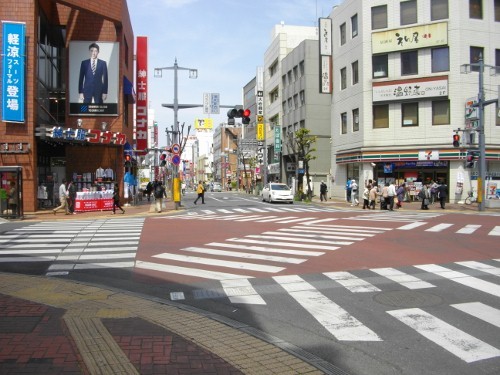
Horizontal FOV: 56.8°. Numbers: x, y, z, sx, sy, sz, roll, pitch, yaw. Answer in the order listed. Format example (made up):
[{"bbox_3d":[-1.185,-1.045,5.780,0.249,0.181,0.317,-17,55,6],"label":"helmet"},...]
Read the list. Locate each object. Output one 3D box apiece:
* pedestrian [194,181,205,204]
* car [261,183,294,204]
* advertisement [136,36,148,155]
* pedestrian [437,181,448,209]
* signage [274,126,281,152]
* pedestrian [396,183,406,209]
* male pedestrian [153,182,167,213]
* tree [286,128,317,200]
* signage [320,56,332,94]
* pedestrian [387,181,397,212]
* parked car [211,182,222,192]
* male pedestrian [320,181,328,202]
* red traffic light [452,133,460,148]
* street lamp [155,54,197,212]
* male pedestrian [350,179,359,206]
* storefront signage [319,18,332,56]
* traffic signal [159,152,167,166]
[{"bbox_3d":[-3.375,0.351,31.200,0.680,1.640,0.500,0,1,-9],"label":"pedestrian"},{"bbox_3d":[2.125,0.426,35.200,1.730,1.490,4.400,0,1,-10],"label":"car"},{"bbox_3d":[-8.373,-7.088,36.000,0.840,9.200,0.350,0,1,-9],"label":"advertisement"},{"bbox_3d":[11.030,0.423,26.400,0.580,1.650,0.420,0,1,18],"label":"pedestrian"},{"bbox_3d":[3.248,-5.655,54.000,0.720,3.100,0.280,0,1,-13],"label":"signage"},{"bbox_3d":[9.026,0.476,27.500,0.550,1.490,0.470,0,1,-6],"label":"pedestrian"},{"bbox_3d":[-4.612,0.478,23.500,0.620,1.600,0.500,0,1,-7],"label":"male pedestrian"},{"bbox_3d":[4.068,-1.791,36.300,2.150,5.600,2.050,0,1,-10],"label":"tree"},{"bbox_3d":[6.339,-9.347,38.400,0.920,3.150,0.380,0,1,-13],"label":"signage"},{"bbox_3d":[7.745,0.476,25.300,0.580,1.600,0.420,0,1,12],"label":"pedestrian"},{"bbox_3d":[-5.363,0.000,74.000,1.620,1.550,3.900,0,1,-10],"label":"parked car"},{"bbox_3d":[5.770,0.318,35.800,0.580,1.660,0.420,0,1,-14],"label":"male pedestrian"},{"bbox_3d":[10.733,-2.420,24.000,0.350,0.720,0.300,0,1,18],"label":"red traffic light"},{"bbox_3d":[-4.230,-3.114,26.600,2.520,8.700,0.500,0,1,-10],"label":"street lamp"},{"bbox_3d":[6.557,0.345,29.000,0.580,1.640,0.500,0,1,15],"label":"male pedestrian"},{"bbox_3d":[6.322,-12.479,38.400,0.920,3.100,0.380,0,1,-13],"label":"storefront signage"},{"bbox_3d":[-4.968,-1.582,26.300,0.400,0.790,0.340,-1,1,-40],"label":"traffic signal"}]

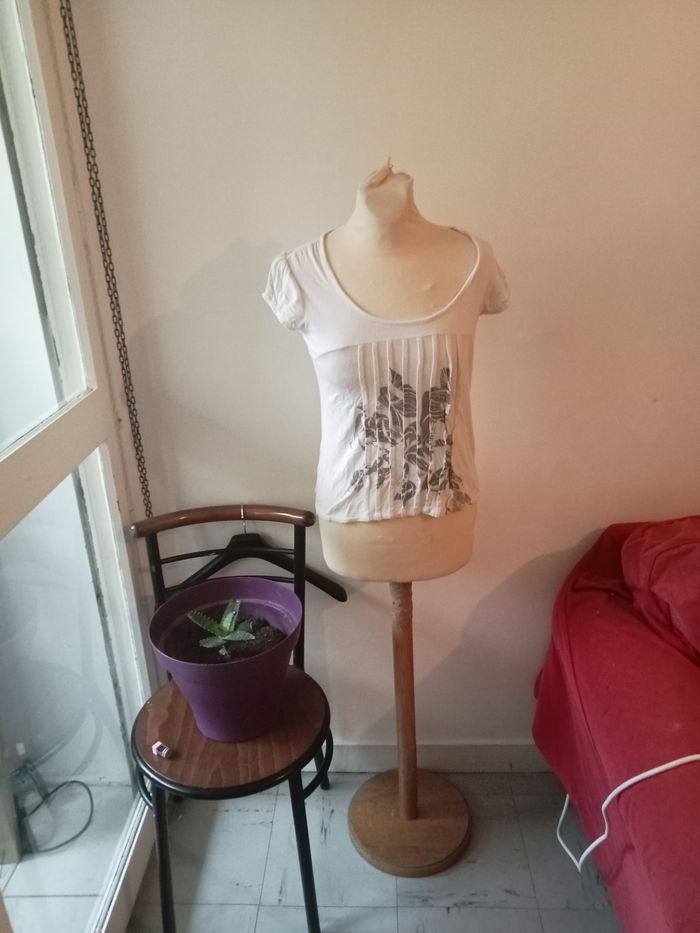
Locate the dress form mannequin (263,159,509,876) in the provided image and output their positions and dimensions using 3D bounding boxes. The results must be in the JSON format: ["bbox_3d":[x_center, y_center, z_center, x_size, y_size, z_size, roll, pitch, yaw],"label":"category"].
[{"bbox_3d":[0.094,0.190,1.527,0.430,1.480,0.290,-6,24,-9],"label":"dress form mannequin"}]

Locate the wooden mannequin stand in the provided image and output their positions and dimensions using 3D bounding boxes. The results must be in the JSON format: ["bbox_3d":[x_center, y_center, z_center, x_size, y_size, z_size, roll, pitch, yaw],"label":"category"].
[{"bbox_3d":[0.130,0.532,1.677,0.288,0.730,0.288,-1,23,3],"label":"wooden mannequin stand"}]

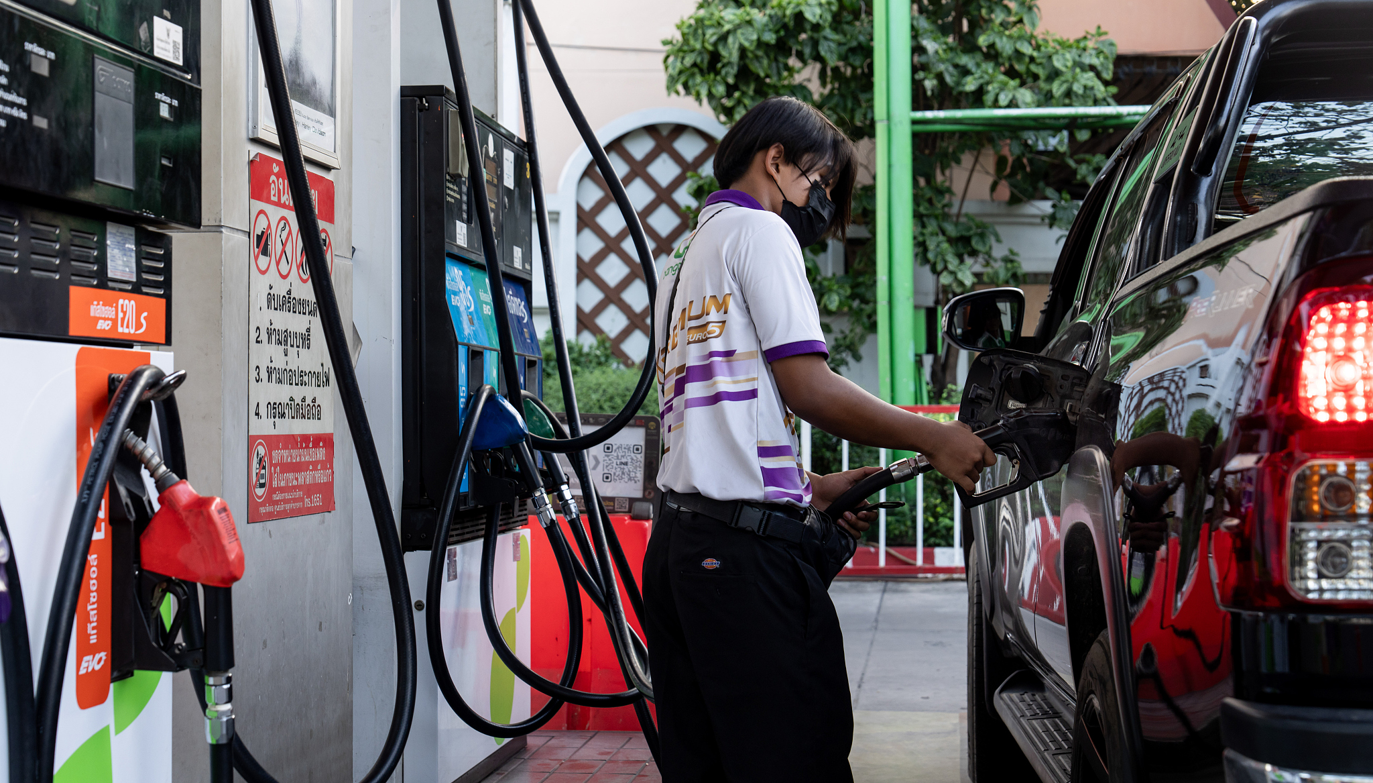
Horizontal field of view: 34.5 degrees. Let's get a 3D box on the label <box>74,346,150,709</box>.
[{"bbox_3d":[-0.761,0.176,2.945,0.010,0.464,0.253,0,0,8],"label":"label"}]

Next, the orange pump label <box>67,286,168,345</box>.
[{"bbox_3d":[-0.759,-0.101,2.966,0.010,0.064,0.334,0,0,8],"label":"orange pump label"}]

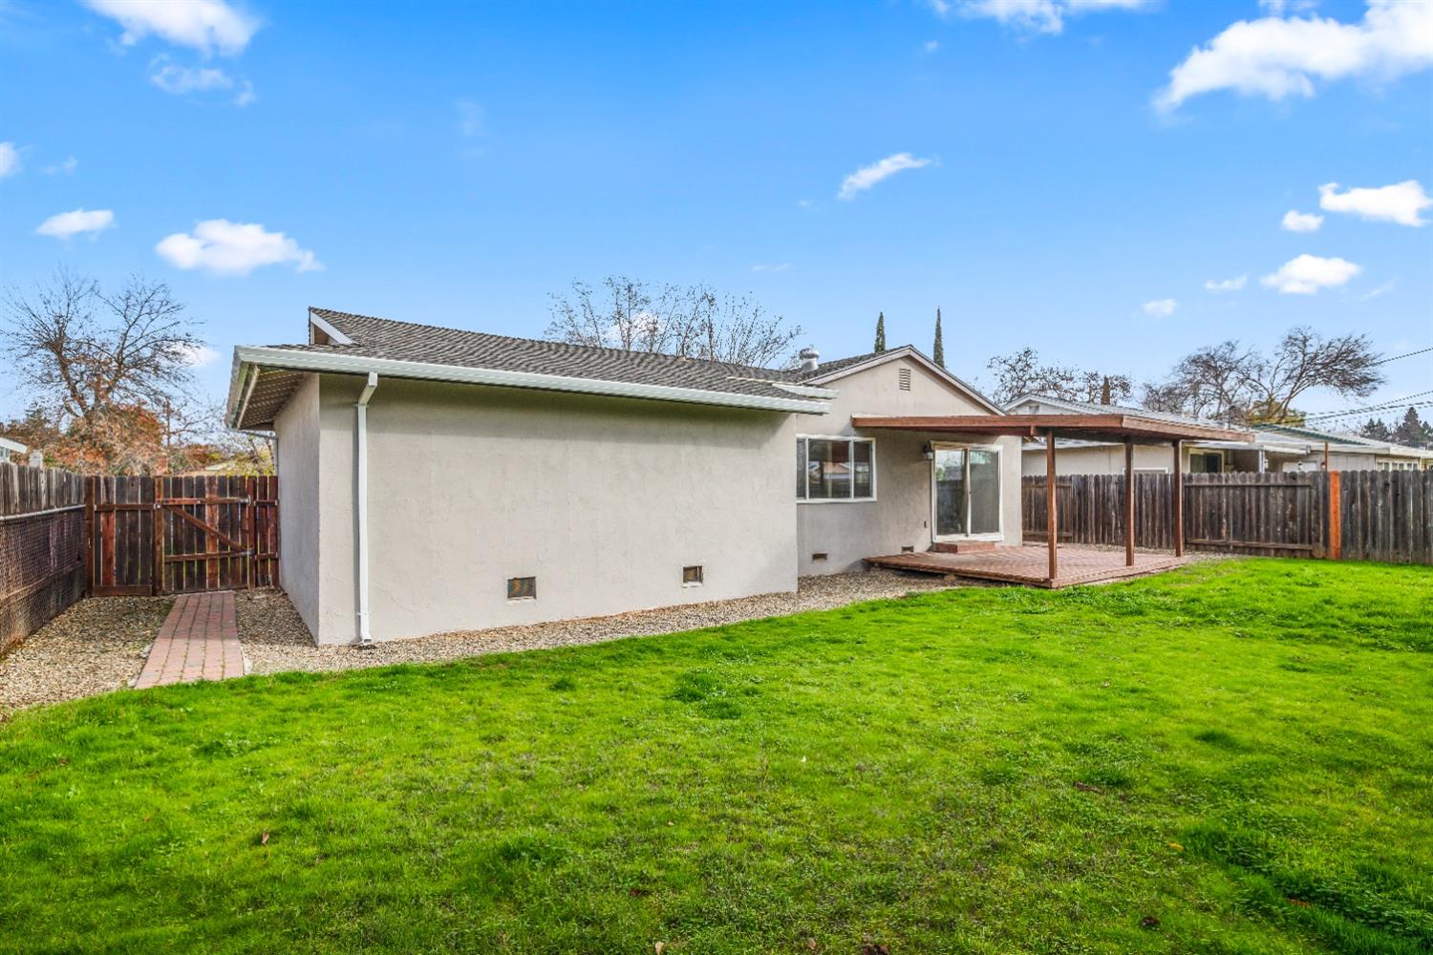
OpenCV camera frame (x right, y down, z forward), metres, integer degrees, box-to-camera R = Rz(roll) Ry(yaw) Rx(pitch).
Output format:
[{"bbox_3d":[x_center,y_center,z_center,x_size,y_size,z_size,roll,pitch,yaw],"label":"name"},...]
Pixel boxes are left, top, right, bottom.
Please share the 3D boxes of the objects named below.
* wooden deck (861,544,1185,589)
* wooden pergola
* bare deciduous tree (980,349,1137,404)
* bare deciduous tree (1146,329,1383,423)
[{"bbox_3d":[5.838,1.569,12.539,5.160,0.180,3.550,0,-1,-37],"label":"wooden deck"},{"bbox_3d":[5.901,0.164,11.999,5.160,2.620,4.500,0,-1,-37],"label":"wooden pergola"},{"bbox_3d":[18.183,-2.500,36.019,7.200,8.823,6.800,0,0,27],"label":"bare deciduous tree"},{"bbox_3d":[23.379,-2.298,29.017,8.400,8.268,8.000,-1,-1,39],"label":"bare deciduous tree"}]

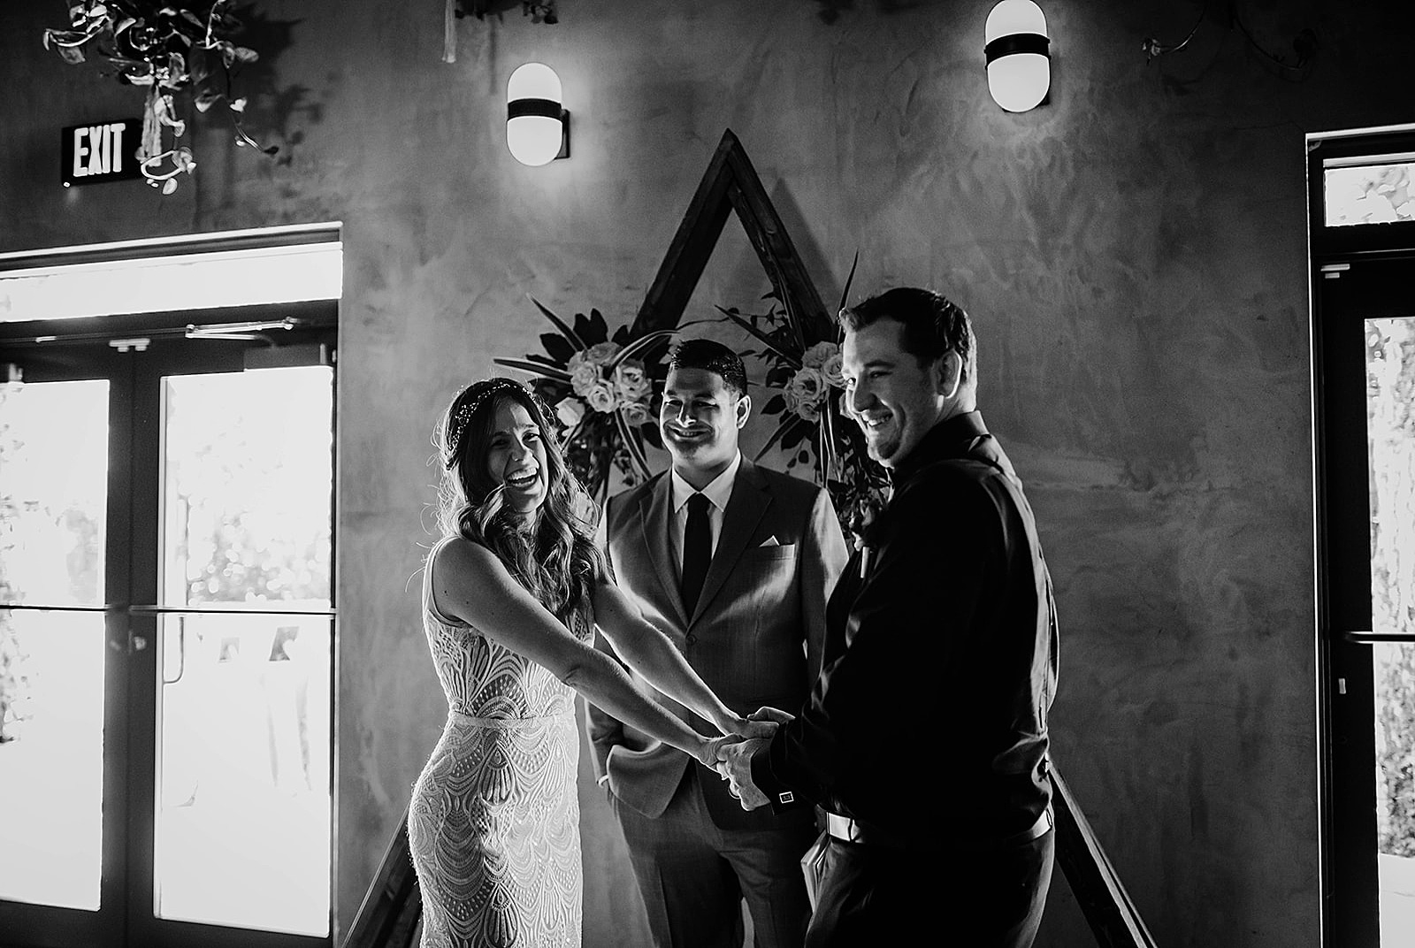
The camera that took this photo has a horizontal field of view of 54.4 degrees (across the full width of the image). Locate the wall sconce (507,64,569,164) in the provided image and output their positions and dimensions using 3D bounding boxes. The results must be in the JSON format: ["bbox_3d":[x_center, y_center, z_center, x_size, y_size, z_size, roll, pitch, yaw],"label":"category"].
[{"bbox_3d":[-0.480,-1.011,3.884,0.155,0.287,0.178,-1,-3,19],"label":"wall sconce"}]

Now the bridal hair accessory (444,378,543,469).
[{"bbox_3d":[-0.352,-0.085,2.290,0.160,0.115,0.130,-10,1,-29],"label":"bridal hair accessory"}]

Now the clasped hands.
[{"bbox_3d":[0.061,0.426,2.080,0.140,0.125,0.150,-2,-3,30],"label":"clasped hands"}]

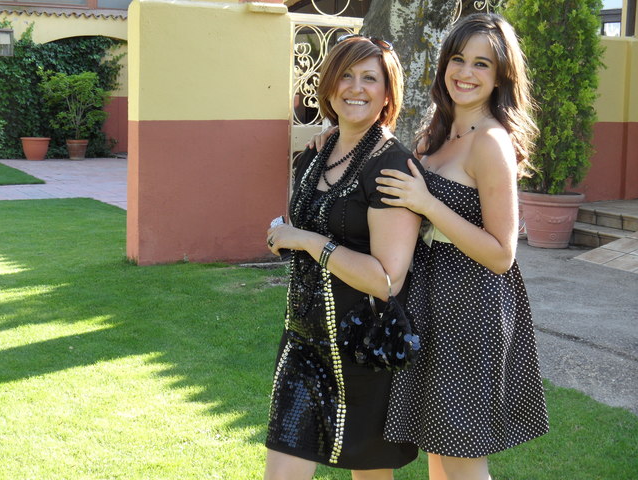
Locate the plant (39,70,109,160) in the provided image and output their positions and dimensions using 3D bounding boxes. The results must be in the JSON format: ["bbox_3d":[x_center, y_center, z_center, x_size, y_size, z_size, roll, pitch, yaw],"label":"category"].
[{"bbox_3d":[-5.290,-2.704,20.000,1.520,1.950,1.400,1,8,0],"label":"plant"}]

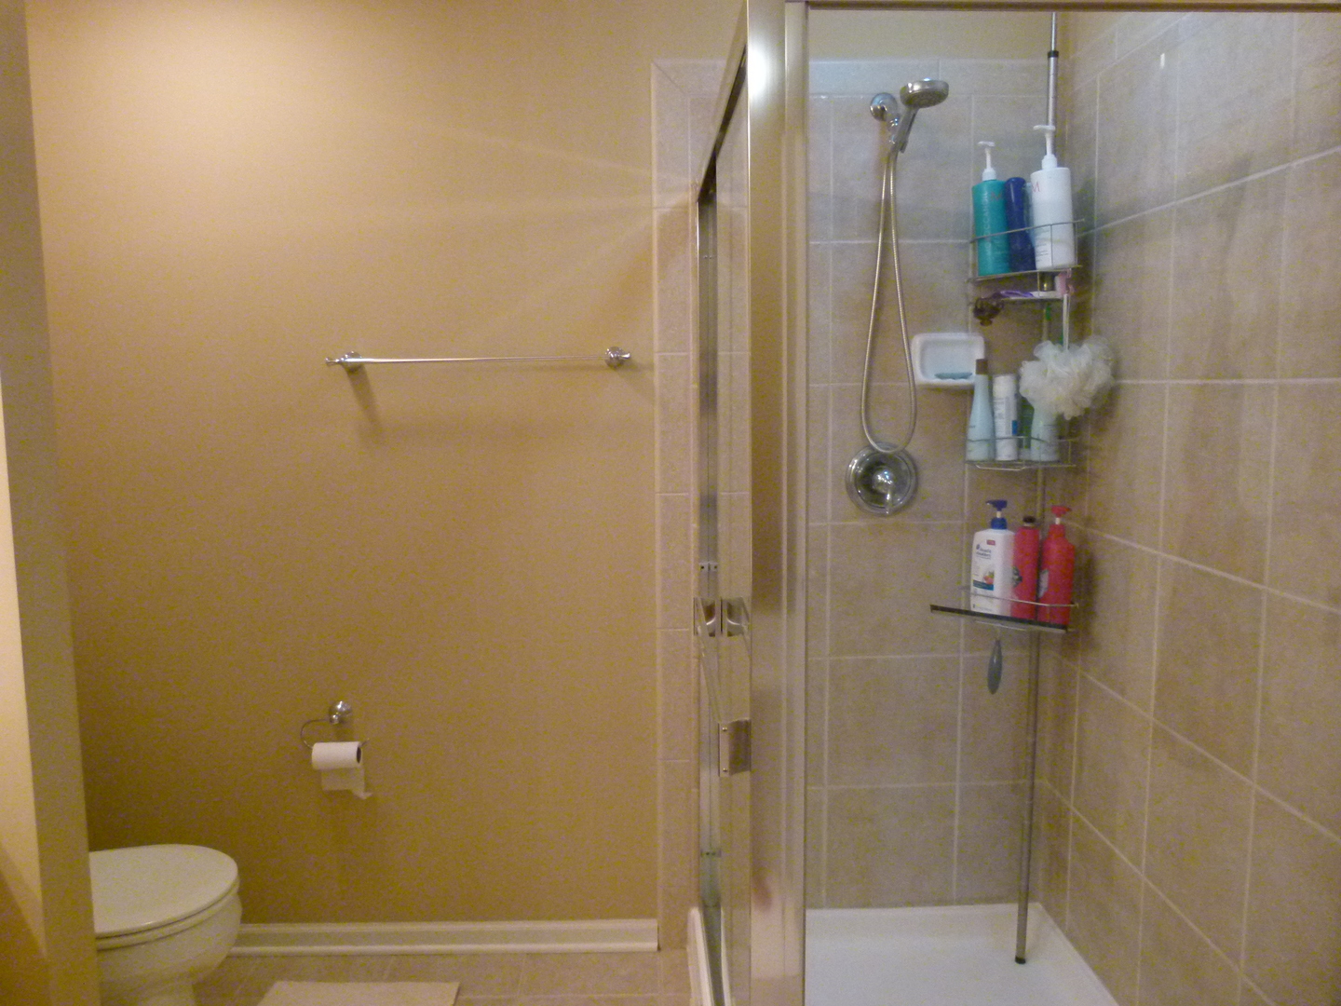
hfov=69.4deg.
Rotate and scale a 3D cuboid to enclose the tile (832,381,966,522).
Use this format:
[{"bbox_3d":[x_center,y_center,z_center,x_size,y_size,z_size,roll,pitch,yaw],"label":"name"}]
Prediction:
[{"bbox_3d":[0.541,-0.113,2.302,0.325,0.325,0.012,-1,7,-2],"label":"tile"}]

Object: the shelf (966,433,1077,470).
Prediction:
[{"bbox_3d":[0.772,-0.110,2.134,0.240,0.075,0.170,5,9,39],"label":"shelf"}]

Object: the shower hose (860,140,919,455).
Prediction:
[{"bbox_3d":[0.482,-0.453,2.134,0.128,0.679,0.055,-1,7,-1],"label":"shower hose"}]

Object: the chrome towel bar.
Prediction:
[{"bbox_3d":[-0.437,-0.332,2.236,0.685,0.054,0.088,-1,7,-2],"label":"chrome towel bar"}]

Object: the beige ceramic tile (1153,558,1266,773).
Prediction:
[{"bbox_3d":[0.970,0.284,1.753,0.010,0.329,0.326,-1,7,-2],"label":"beige ceramic tile"}]

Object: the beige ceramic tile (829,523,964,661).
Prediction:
[{"bbox_3d":[0.552,0.214,2.379,0.326,0.329,0.010,-1,7,-2],"label":"beige ceramic tile"}]

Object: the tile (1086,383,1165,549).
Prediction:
[{"bbox_3d":[0.935,-0.083,1.997,0.010,0.323,0.318,-1,7,-1],"label":"tile"}]

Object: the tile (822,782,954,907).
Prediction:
[{"bbox_3d":[0.560,0.871,2.457,0.326,0.320,0.010,-1,7,-2],"label":"tile"}]

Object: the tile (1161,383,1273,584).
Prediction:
[{"bbox_3d":[0.945,-0.046,1.689,0.012,0.325,0.317,-1,7,-2],"label":"tile"}]

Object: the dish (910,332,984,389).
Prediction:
[{"bbox_3d":[0.642,-0.332,2.239,0.168,0.122,0.075,-1,7,-2],"label":"dish"}]

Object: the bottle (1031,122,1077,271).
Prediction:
[{"bbox_3d":[0.803,-0.641,2.029,0.084,0.293,0.082,-8,7,-18],"label":"bottle"}]

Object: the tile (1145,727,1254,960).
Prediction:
[{"bbox_3d":[0.954,0.606,1.767,0.012,0.325,0.317,-1,7,-2],"label":"tile"}]

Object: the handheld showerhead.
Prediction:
[{"bbox_3d":[0.505,-0.795,1.984,0.097,0.070,0.190,-2,-20,-10],"label":"handheld showerhead"}]

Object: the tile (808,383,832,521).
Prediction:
[{"bbox_3d":[0.213,-0.108,2.293,0.325,0.325,0.012,-1,7,-2],"label":"tile"}]

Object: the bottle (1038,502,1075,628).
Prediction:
[{"bbox_3d":[0.812,0.131,2.043,0.052,0.253,0.076,-3,7,-19],"label":"bottle"}]

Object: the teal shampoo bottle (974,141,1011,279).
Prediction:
[{"bbox_3d":[0.667,-0.610,2.016,0.070,0.272,0.070,-3,7,19],"label":"teal shampoo bottle"}]

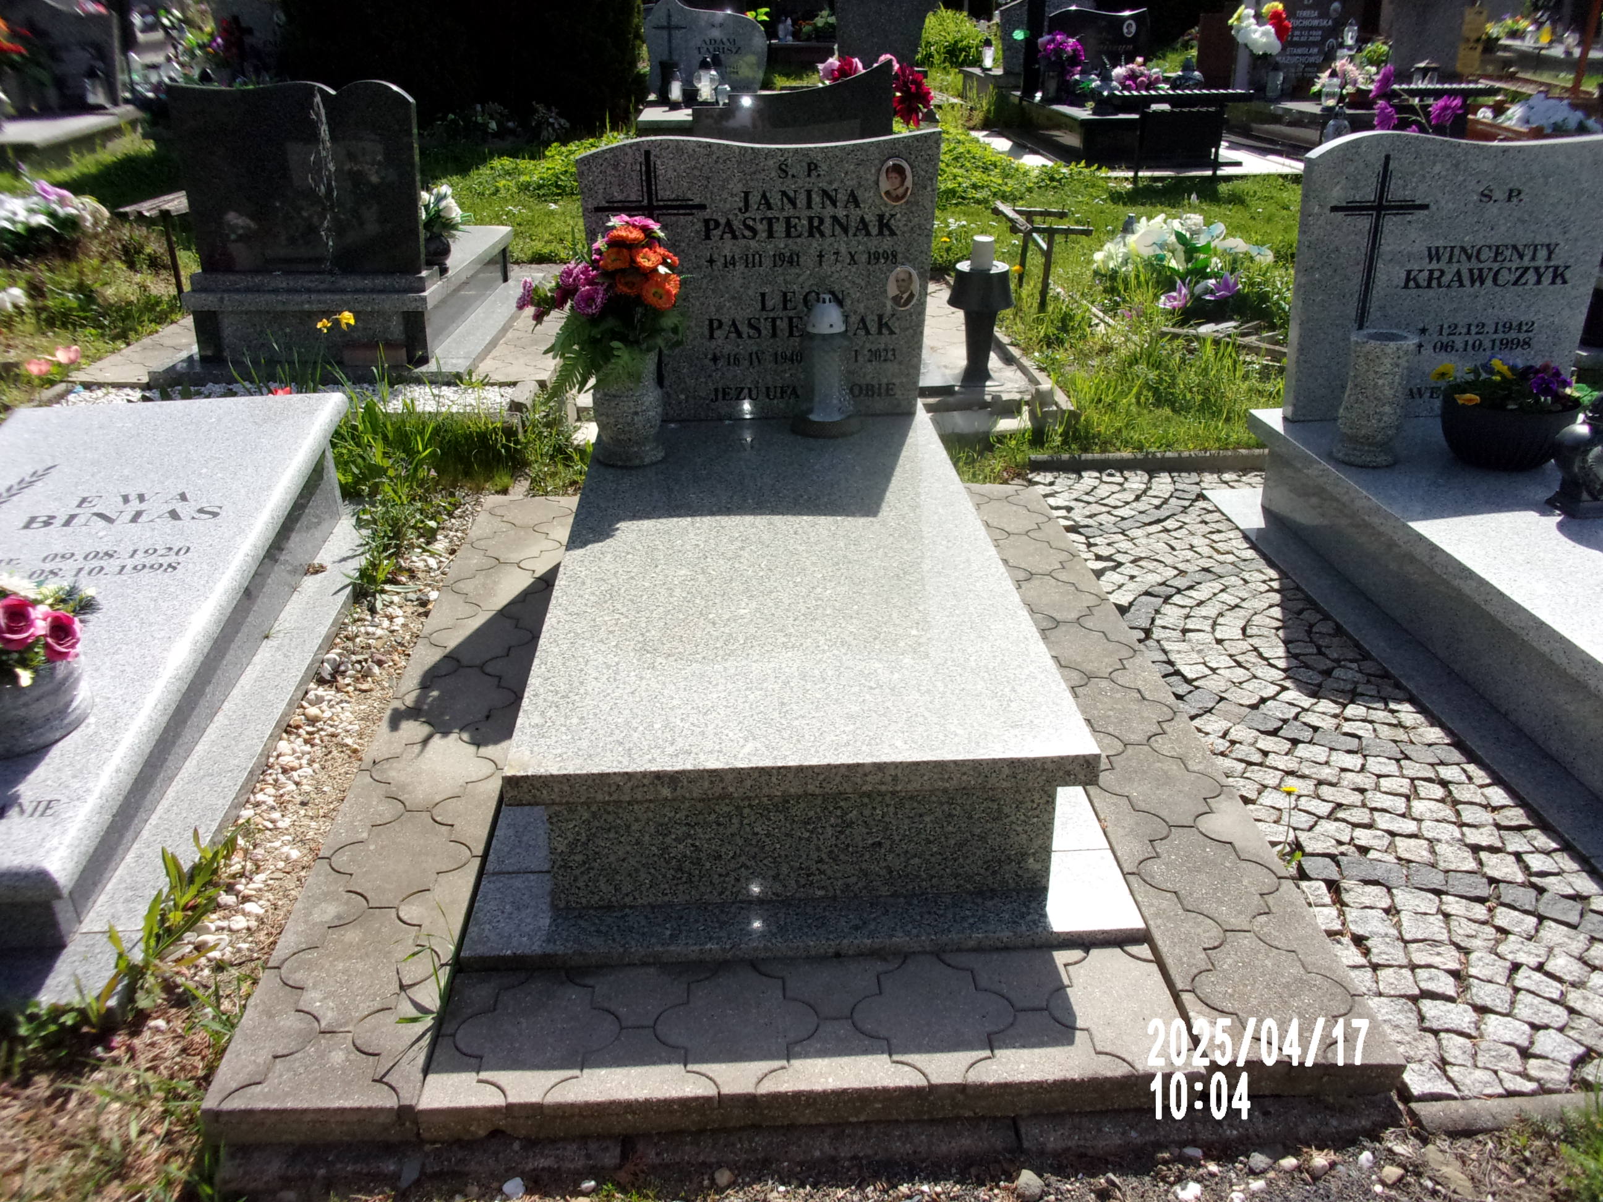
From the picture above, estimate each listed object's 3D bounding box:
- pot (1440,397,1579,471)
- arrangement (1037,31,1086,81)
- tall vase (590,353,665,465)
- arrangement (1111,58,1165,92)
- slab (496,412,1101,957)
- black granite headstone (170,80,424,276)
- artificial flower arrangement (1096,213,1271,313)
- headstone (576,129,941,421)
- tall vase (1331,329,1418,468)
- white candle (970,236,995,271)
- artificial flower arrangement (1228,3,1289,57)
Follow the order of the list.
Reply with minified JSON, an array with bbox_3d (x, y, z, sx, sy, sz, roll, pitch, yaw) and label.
[{"bbox_3d":[1.668,-0.405,3.063,0.300,0.150,0.300,0,23,0],"label":"pot"},{"bbox_3d":[2.164,-4.532,10.800,0.360,0.360,0.340,-2,23,-3],"label":"arrangement"},{"bbox_3d":[-0.413,-0.463,3.083,0.165,0.250,0.165,-2,23,-3],"label":"tall vase"},{"bbox_3d":[2.676,-4.178,10.300,0.380,0.240,0.330,-2,23,-3],"label":"arrangement"},{"bbox_3d":[-0.048,-0.009,2.708,0.890,0.275,1.915,-2,23,-3],"label":"slab"},{"bbox_3d":[-1.829,-1.555,4.756,0.840,0.680,0.085,0,23,1],"label":"black granite headstone"},{"bbox_3d":[1.738,-1.536,5.900,0.760,0.360,0.480,-2,23,-3],"label":"artificial flower arrangement"},{"bbox_3d":[-0.104,-0.829,3.333,0.888,0.718,0.080,-2,23,-3],"label":"headstone"},{"bbox_3d":[1.351,-0.475,3.051,0.160,0.290,0.160,-2,23,-3],"label":"tall vase"},{"bbox_3d":[0.616,-1.181,4.400,0.078,0.110,0.078,-2,23,-3],"label":"white candle"},{"bbox_3d":[3.777,-4.707,10.700,0.450,0.380,0.360,-2,23,-3],"label":"artificial flower arrangement"}]

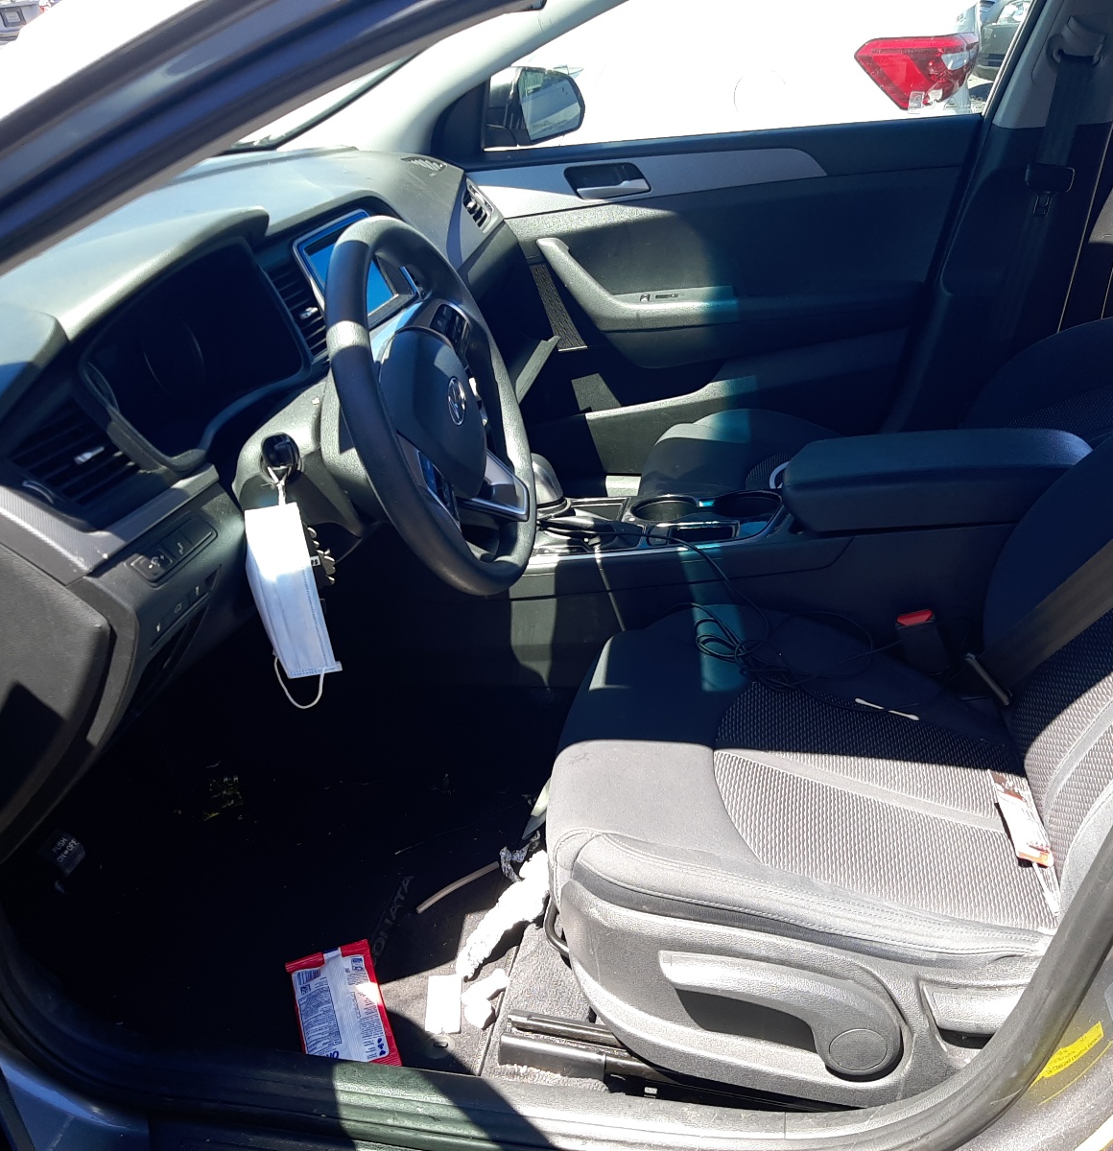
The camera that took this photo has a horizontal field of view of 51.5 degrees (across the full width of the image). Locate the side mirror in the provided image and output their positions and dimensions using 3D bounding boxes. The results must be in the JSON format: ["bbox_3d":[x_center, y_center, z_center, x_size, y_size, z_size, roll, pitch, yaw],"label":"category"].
[{"bbox_3d":[-0.052,-0.878,2.159,0.155,0.145,0.235,12,29,25],"label":"side mirror"}]

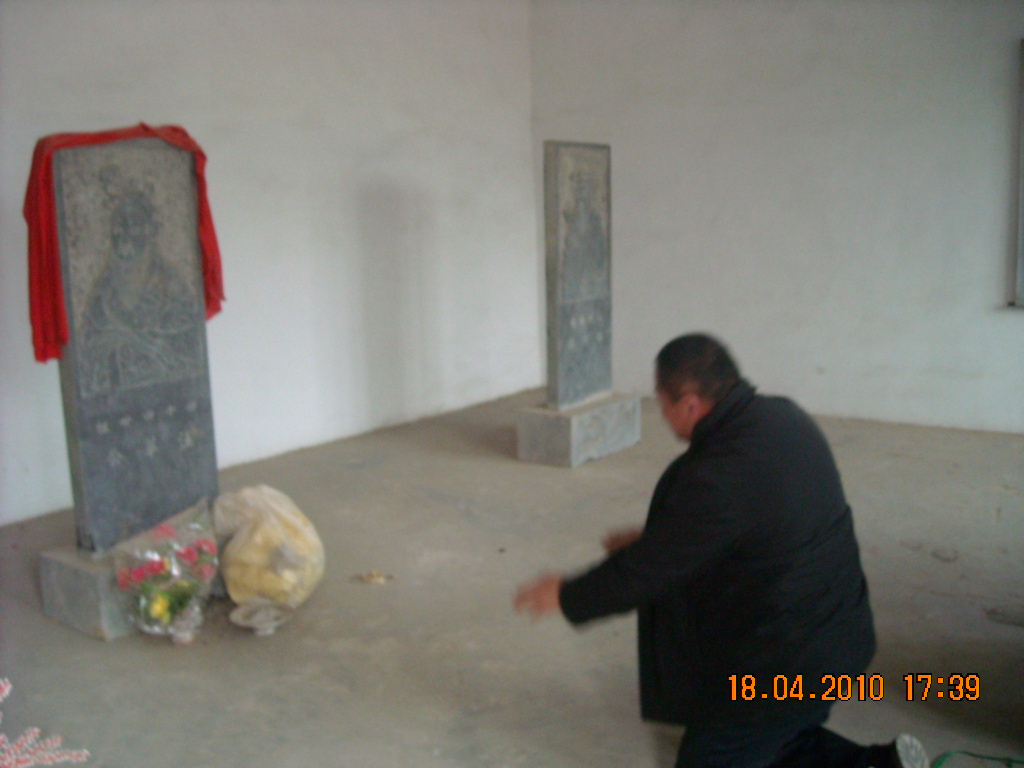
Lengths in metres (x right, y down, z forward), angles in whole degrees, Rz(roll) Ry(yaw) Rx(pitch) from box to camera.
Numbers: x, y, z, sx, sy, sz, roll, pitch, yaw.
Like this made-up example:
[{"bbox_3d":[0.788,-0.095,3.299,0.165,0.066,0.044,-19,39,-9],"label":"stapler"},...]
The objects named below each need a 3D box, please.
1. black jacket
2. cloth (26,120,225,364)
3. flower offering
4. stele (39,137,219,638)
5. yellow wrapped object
[{"bbox_3d":[0.485,0.402,2.603,0.650,0.770,0.560,6,12,37],"label":"black jacket"},{"bbox_3d":[-1.434,-0.520,3.887,0.180,0.830,0.690,6,12,37],"label":"cloth"},{"bbox_3d":[-1.239,0.663,3.699,0.240,0.400,0.340,6,12,37],"label":"flower offering"},{"bbox_3d":[-1.339,-0.040,3.882,0.413,1.730,0.798,6,12,37],"label":"stele"},{"bbox_3d":[-0.934,0.614,3.946,0.320,0.400,0.380,6,12,37],"label":"yellow wrapped object"}]

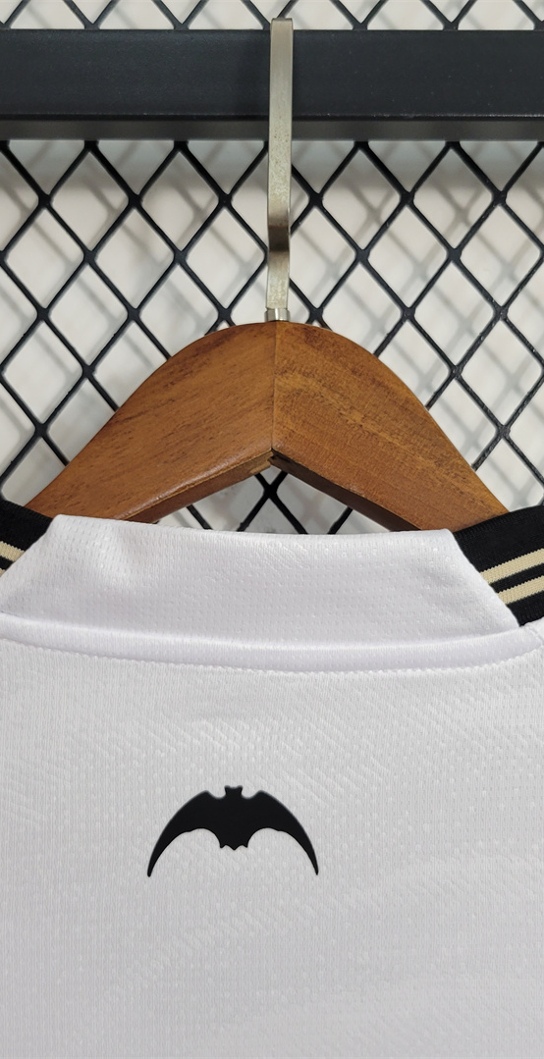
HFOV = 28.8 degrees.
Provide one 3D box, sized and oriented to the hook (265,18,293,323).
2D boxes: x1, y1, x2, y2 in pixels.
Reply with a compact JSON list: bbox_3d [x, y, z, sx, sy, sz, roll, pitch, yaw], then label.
[{"bbox_3d":[0.002,-0.113,0.337,0.008,0.097,0.044,0,-5,2],"label":"hook"}]

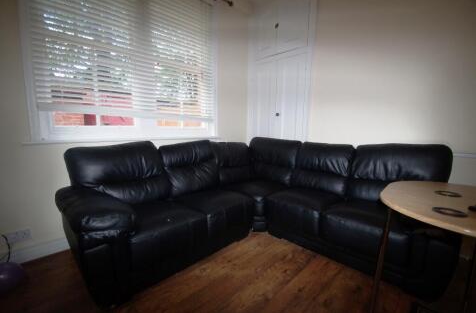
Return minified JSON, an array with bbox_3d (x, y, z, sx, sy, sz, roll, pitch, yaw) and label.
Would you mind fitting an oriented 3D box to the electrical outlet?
[{"bbox_3d":[-1.777,0.657,1.611,0.015,0.086,0.146,8,10,43],"label":"electrical outlet"}]

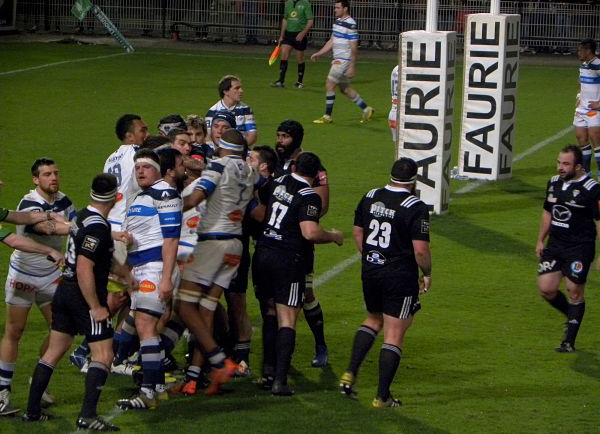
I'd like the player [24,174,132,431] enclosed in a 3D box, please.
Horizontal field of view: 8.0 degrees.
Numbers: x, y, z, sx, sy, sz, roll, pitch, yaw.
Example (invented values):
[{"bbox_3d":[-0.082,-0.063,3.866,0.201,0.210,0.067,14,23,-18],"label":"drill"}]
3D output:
[{"bbox_3d":[-1.588,0.575,30.550,0.750,1.800,0.580,0,6,-28],"label":"player"}]

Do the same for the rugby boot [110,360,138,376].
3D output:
[{"bbox_3d":[-1.367,1.179,33.350,0.290,0.130,0.110,5,6,32],"label":"rugby boot"}]

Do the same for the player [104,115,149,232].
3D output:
[{"bbox_3d":[-1.410,0.213,34.000,0.750,1.940,0.620,-3,7,-45],"label":"player"}]

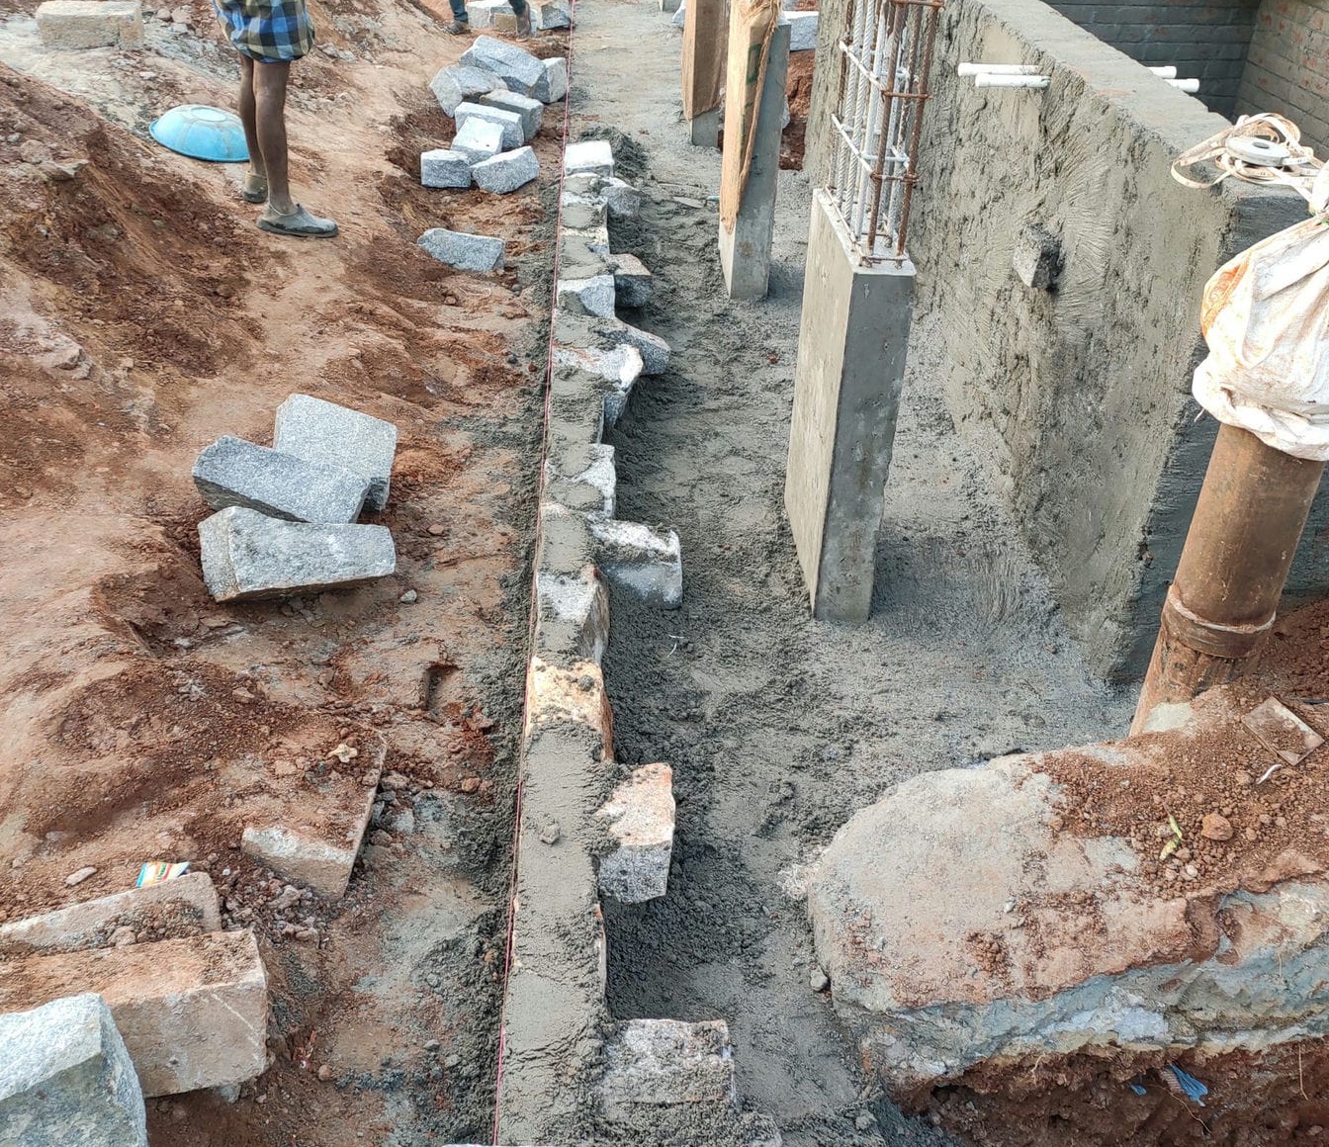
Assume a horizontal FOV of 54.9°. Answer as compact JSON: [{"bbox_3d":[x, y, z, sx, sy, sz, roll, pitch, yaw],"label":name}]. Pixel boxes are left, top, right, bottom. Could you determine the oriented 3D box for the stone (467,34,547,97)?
[{"bbox_3d":[-0.931,-2.961,7.507,0.400,0.135,0.225,23,49,-6],"label":"stone"}]

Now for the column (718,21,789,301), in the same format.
[{"bbox_3d":[0.344,-1.702,5.122,0.148,1.020,0.580,0,33,-3],"label":"column"}]

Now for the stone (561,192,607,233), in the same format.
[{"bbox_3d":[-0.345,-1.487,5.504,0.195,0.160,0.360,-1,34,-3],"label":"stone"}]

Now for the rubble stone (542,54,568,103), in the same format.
[{"bbox_3d":[-0.664,-2.793,7.250,0.220,0.190,0.200,27,42,34],"label":"rubble stone"}]

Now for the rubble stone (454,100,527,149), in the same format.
[{"bbox_3d":[-0.906,-2.293,6.559,0.360,0.145,0.140,15,36,20],"label":"rubble stone"}]

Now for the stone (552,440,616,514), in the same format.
[{"bbox_3d":[-0.235,-0.225,3.620,0.190,0.160,0.320,-1,34,-3],"label":"stone"}]

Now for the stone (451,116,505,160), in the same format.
[{"bbox_3d":[-0.871,-2.026,6.021,0.215,0.170,0.260,1,33,0],"label":"stone"}]

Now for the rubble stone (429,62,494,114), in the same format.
[{"bbox_3d":[-1.041,-2.530,6.675,0.330,0.220,0.220,6,34,7],"label":"rubble stone"}]

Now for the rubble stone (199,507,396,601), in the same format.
[{"bbox_3d":[-0.850,-0.040,3.015,0.410,0.175,0.135,0,-18,-46],"label":"rubble stone"}]

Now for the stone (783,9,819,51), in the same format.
[{"bbox_3d":[0.760,-3.064,7.237,0.210,0.175,0.200,-6,35,-9],"label":"stone"}]

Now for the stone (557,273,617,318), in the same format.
[{"bbox_3d":[-0.286,-1.026,4.816,0.210,0.160,0.250,-1,34,-3],"label":"stone"}]

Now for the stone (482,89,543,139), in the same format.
[{"bbox_3d":[-0.827,-2.507,7.017,0.307,0.160,0.160,23,41,24],"label":"stone"}]

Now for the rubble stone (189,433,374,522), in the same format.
[{"bbox_3d":[-0.923,-0.188,3.136,0.400,0.130,0.145,18,55,9],"label":"rubble stone"}]

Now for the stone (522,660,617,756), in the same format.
[{"bbox_3d":[-0.225,0.348,2.919,0.170,0.170,0.260,0,34,-3],"label":"stone"}]

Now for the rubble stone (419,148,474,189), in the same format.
[{"bbox_3d":[-1.055,-1.981,6.255,0.232,0.132,0.172,2,34,-1],"label":"rubble stone"}]

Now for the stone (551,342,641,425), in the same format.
[{"bbox_3d":[-0.215,-0.583,4.070,0.280,0.180,0.280,-3,34,-7],"label":"stone"}]

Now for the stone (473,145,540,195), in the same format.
[{"bbox_3d":[-0.737,-1.893,5.957,0.290,0.140,0.140,-27,43,-35],"label":"stone"}]

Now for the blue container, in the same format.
[{"bbox_3d":[-1.865,-1.828,5.225,0.435,0.115,0.435,14,37,-12],"label":"blue container"}]

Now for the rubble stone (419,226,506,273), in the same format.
[{"bbox_3d":[-0.809,-1.288,5.105,0.305,0.130,0.150,9,35,12],"label":"rubble stone"}]

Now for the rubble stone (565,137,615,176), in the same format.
[{"bbox_3d":[-0.353,-1.911,6.053,0.215,0.160,0.370,-2,34,-5],"label":"rubble stone"}]

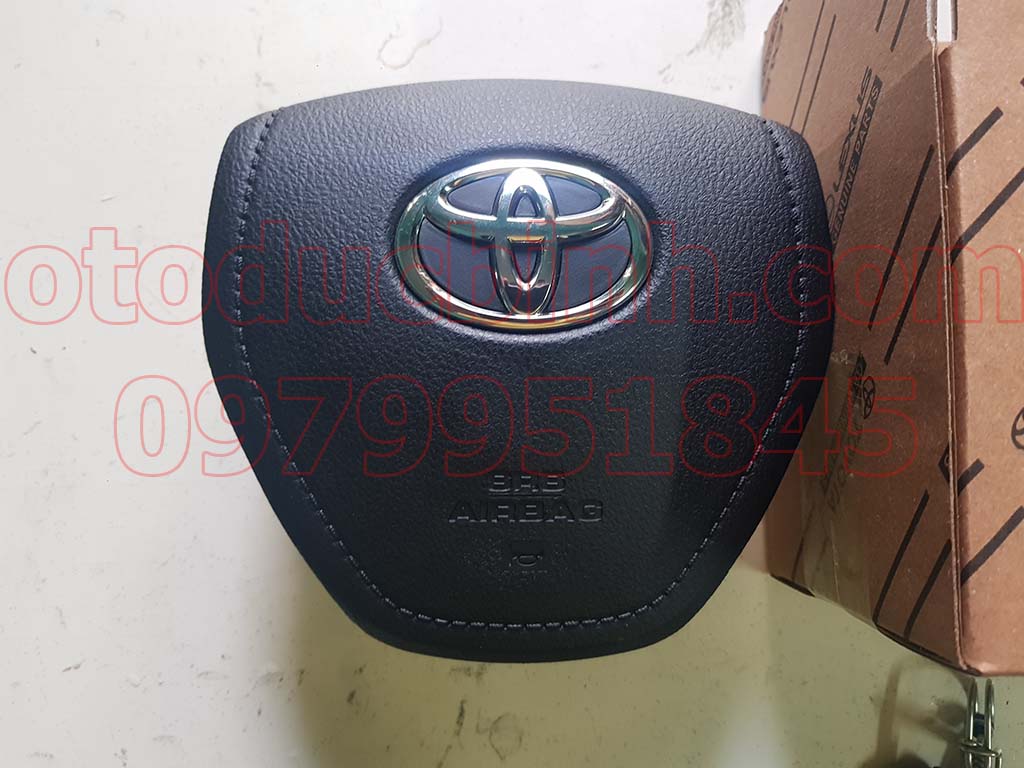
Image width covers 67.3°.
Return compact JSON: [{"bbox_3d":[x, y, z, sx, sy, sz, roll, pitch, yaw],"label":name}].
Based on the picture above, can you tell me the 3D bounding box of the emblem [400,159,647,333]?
[{"bbox_3d":[0.003,-0.037,0.202,0.066,0.008,0.044,-1,87,0],"label":"emblem"}]

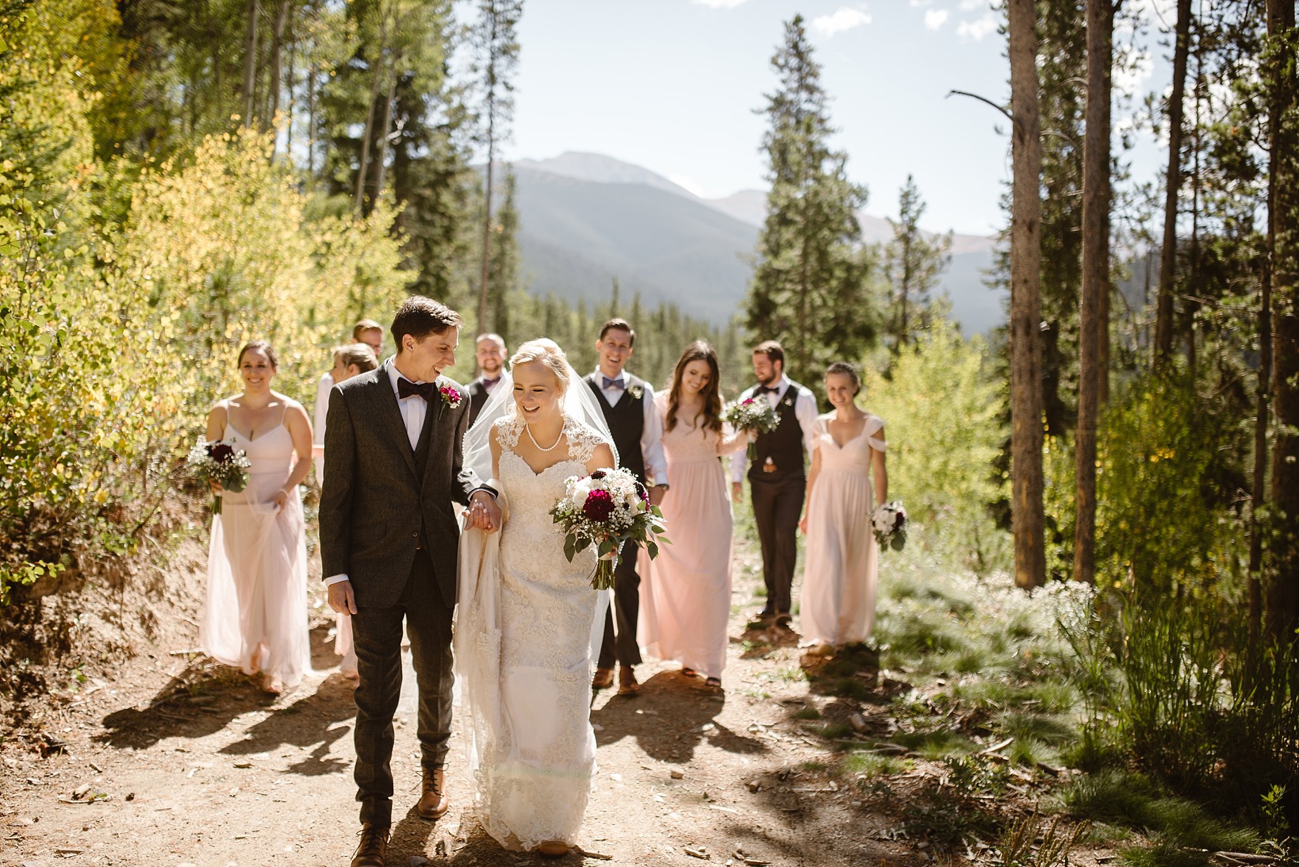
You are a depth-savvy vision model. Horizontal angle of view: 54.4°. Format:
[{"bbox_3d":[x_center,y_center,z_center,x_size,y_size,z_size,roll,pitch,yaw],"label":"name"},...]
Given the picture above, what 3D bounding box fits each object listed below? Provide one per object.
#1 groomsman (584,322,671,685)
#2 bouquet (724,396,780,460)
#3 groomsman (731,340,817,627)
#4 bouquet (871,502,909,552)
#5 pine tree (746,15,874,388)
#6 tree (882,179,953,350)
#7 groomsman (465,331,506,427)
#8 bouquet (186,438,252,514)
[{"bbox_3d":[-0.136,0.349,6.170,0.540,1.830,0.420,0,2,0],"label":"groomsman"},{"bbox_3d":[0.487,-0.027,6.000,0.265,0.300,0.250,0,2,5],"label":"bouquet"},{"bbox_3d":[0.774,0.303,7.930,0.540,1.800,0.400,1,2,18],"label":"groomsman"},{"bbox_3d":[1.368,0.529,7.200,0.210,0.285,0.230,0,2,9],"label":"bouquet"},{"bbox_3d":[3.417,-4.523,27.000,2.950,8.900,2.900,0,2,0],"label":"pine tree"},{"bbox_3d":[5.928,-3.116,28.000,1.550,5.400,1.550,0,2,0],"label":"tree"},{"bbox_3d":[-1.064,0.247,8.200,0.520,1.800,0.380,0,2,-5],"label":"groomsman"},{"bbox_3d":[-2.027,0.201,5.950,0.310,0.355,0.280,0,2,-6],"label":"bouquet"}]

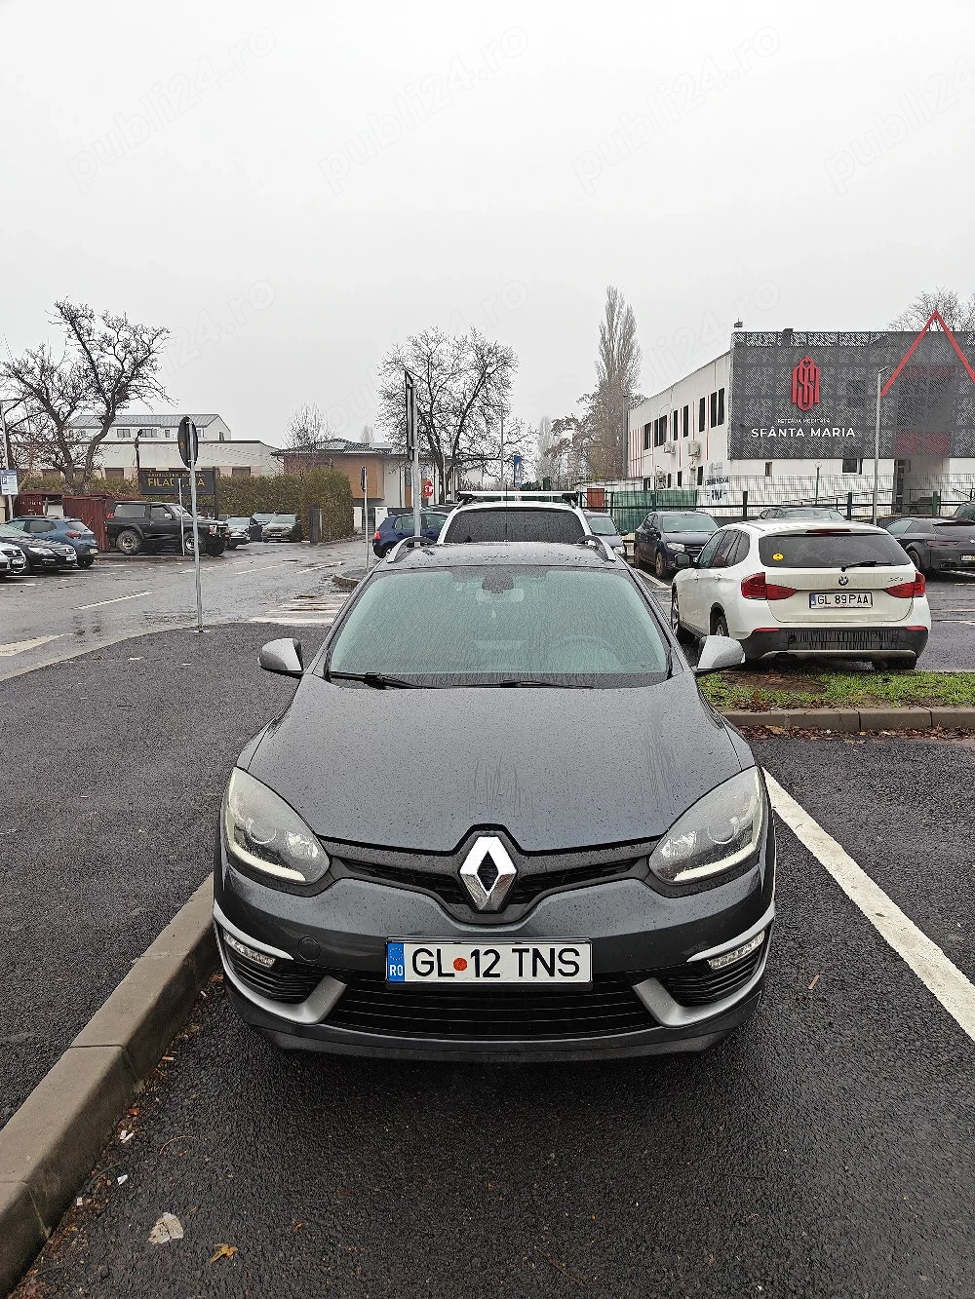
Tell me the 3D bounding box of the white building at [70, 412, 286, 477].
[{"bbox_3d":[-26.200,-14.938,76.000,17.000,9.800,14.000,-1,9,-3],"label":"white building"}]

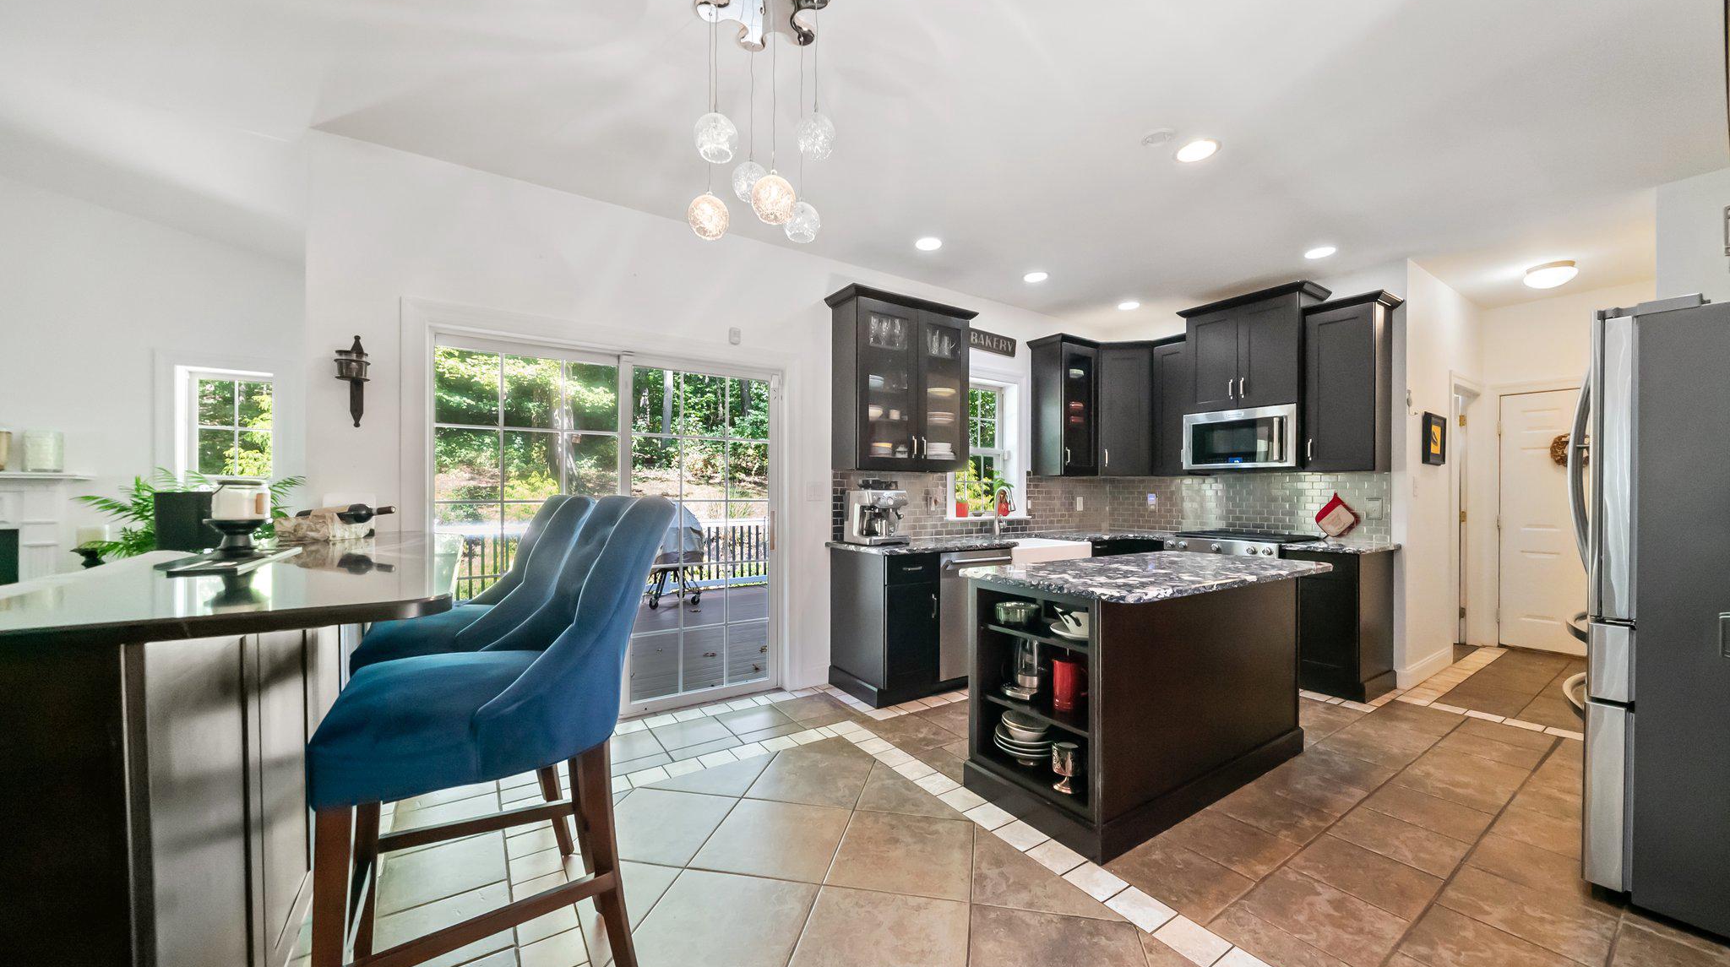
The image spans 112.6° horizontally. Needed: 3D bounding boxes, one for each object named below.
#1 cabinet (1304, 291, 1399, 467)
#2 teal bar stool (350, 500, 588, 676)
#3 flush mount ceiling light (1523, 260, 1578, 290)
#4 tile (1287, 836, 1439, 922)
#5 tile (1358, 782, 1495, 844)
[{"bbox_3d":[3.183,-0.624,3.769,0.362,1.086,0.423,0,0,-33],"label":"cabinet"},{"bbox_3d":[-1.361,0.672,2.085,0.665,1.245,0.521,0,0,-33],"label":"teal bar stool"},{"bbox_3d":[4.426,-1.333,3.723,0.245,0.125,0.245,0,0,-34],"label":"flush mount ceiling light"},{"bbox_3d":[1.653,1.296,1.913,0.322,0.010,0.322,0,0,-34],"label":"tile"},{"bbox_3d":[2.212,1.289,2.257,0.341,0.012,0.296,0,0,-34],"label":"tile"}]

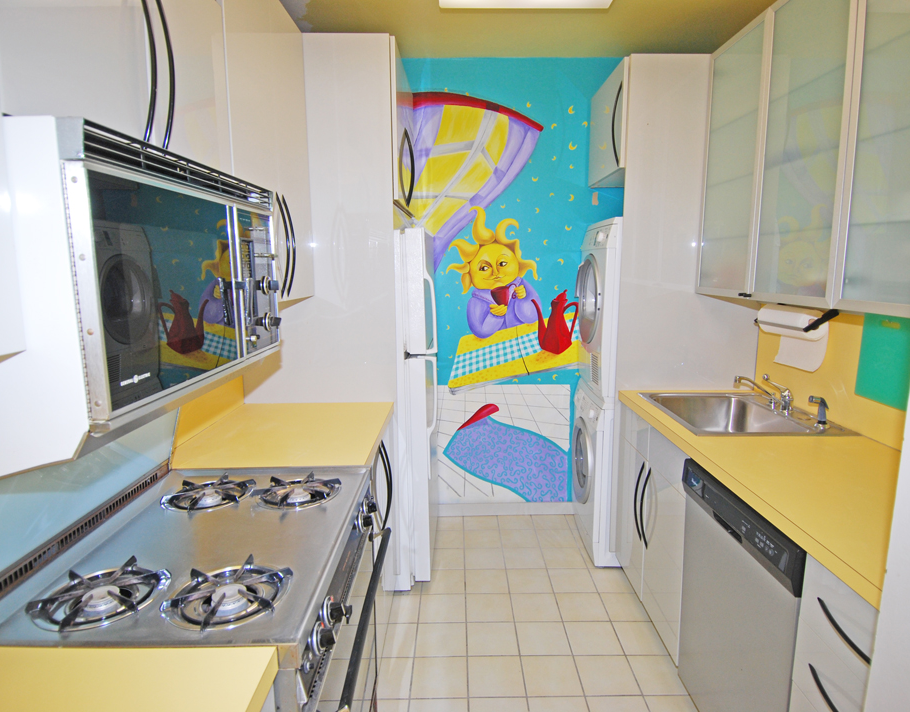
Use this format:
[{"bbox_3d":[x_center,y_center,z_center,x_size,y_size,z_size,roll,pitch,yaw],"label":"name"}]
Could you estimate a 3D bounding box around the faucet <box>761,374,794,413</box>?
[{"bbox_3d":[1.299,0.154,2.144,0.134,0.155,0.064,-1,10,0],"label":"faucet"}]

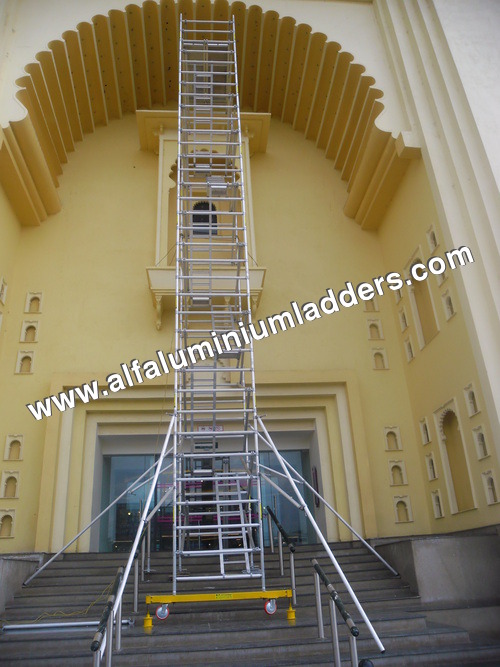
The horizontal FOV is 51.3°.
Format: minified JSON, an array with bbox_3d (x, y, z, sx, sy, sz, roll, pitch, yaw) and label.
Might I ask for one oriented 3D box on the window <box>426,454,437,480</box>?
[{"bbox_3d":[4.250,3.120,12.160,0.100,0.610,0.430,-1,-24,-5],"label":"window"}]

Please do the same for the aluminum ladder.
[{"bbox_3d":[-0.867,-1.776,11.679,1.420,13.600,1.970,-1,-25,-5],"label":"aluminum ladder"}]

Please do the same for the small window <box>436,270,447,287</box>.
[{"bbox_3d":[4.589,-1.512,12.471,0.120,0.660,0.490,-1,-25,-5],"label":"small window"}]

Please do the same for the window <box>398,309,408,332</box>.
[{"bbox_3d":[4.070,-0.380,13.760,0.100,0.610,0.430,-1,-24,-5],"label":"window"}]

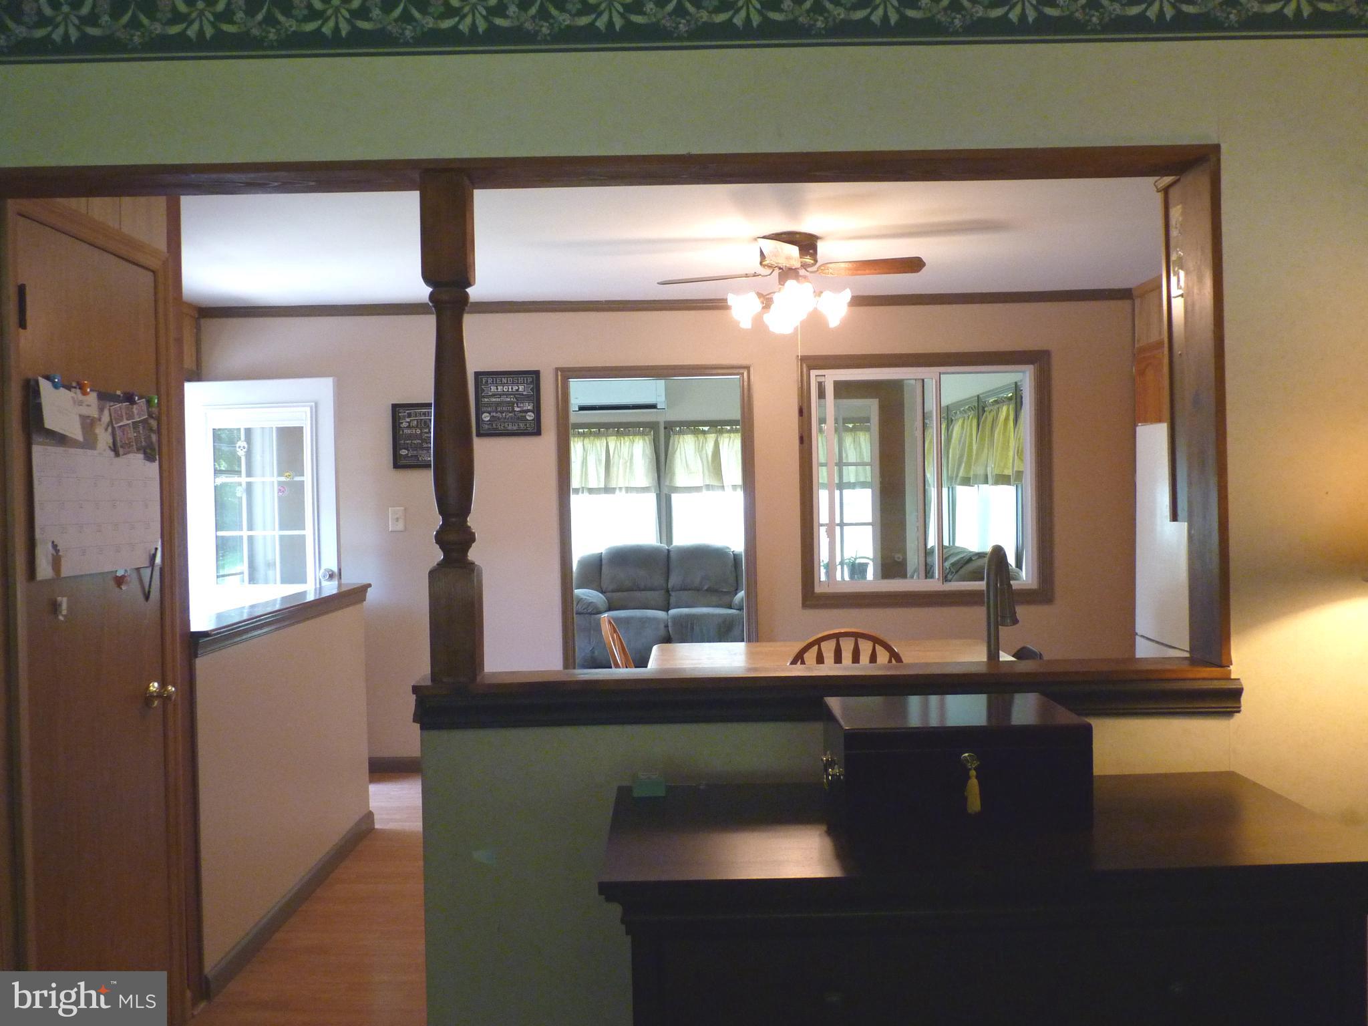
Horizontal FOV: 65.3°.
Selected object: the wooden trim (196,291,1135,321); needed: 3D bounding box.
[{"bbox_3d":[-0.098,-1.081,5.504,4.830,0.058,0.035,-1,1,0],"label":"wooden trim"}]

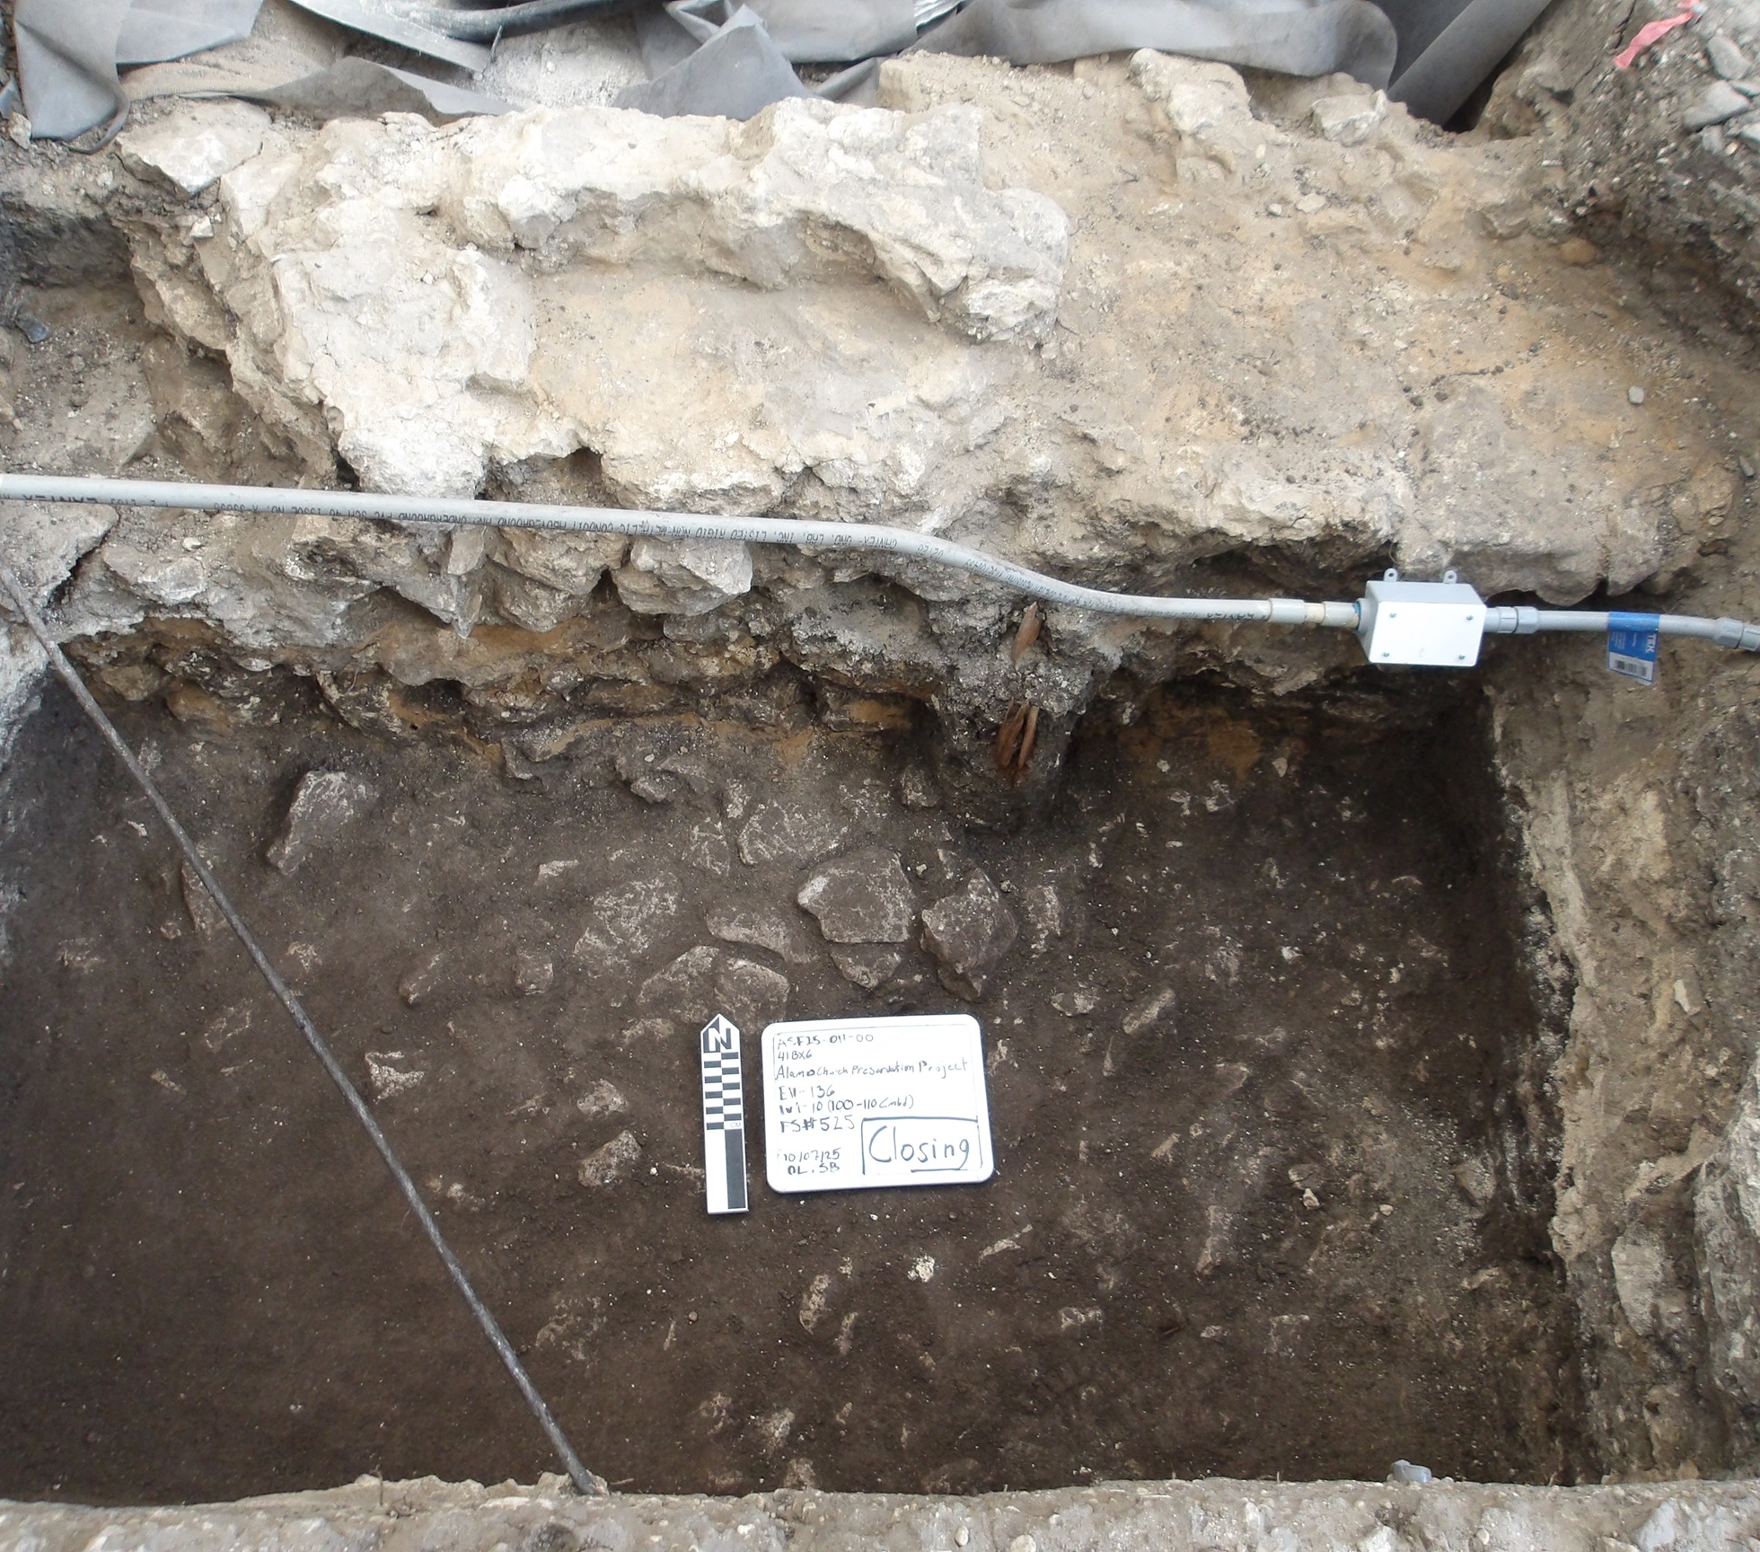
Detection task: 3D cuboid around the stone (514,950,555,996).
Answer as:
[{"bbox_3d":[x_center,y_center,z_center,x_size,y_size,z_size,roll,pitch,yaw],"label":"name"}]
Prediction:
[{"bbox_3d":[-0.443,0.263,2.092,0.050,0.035,0.056,4,62,0],"label":"stone"}]

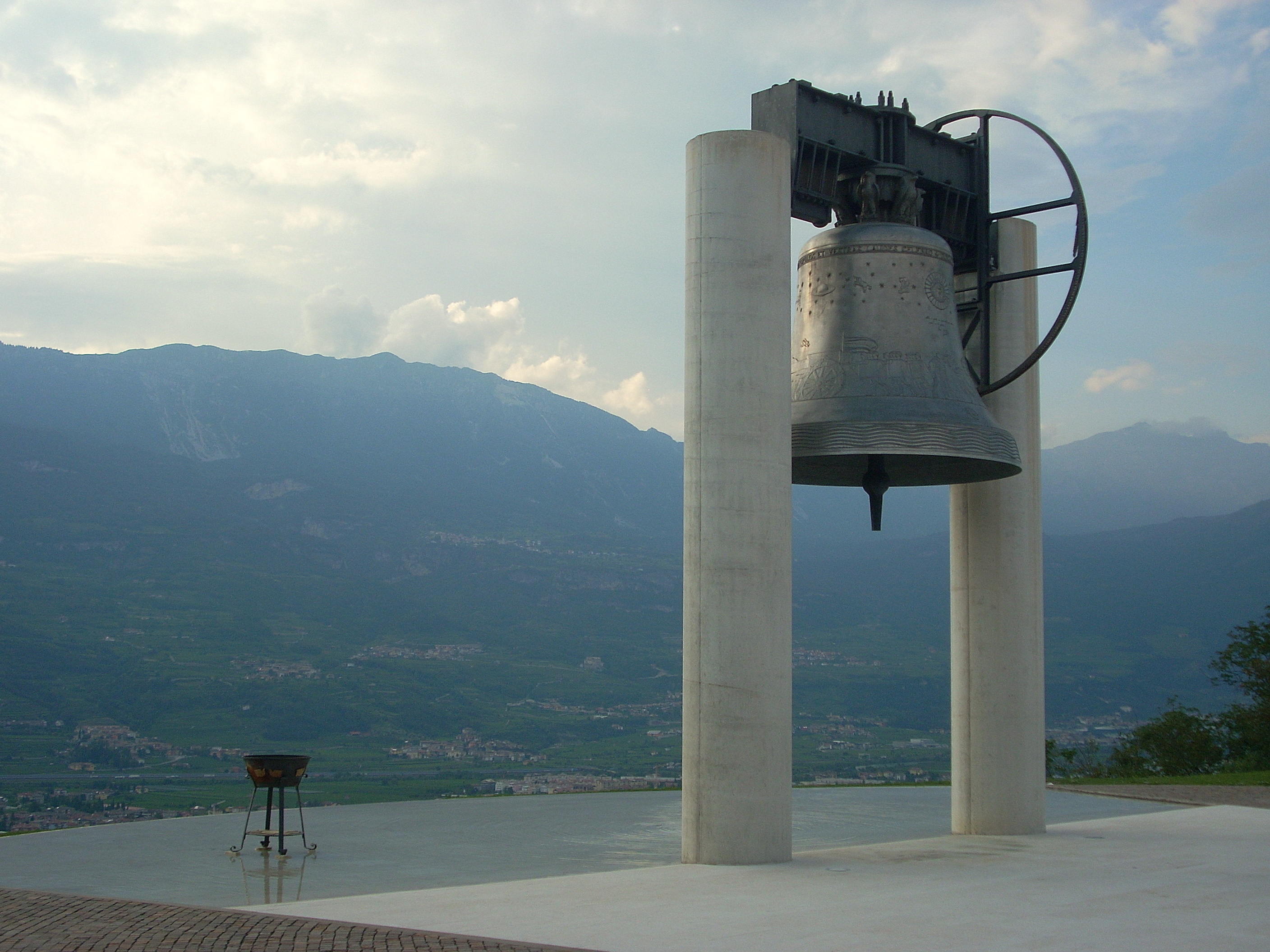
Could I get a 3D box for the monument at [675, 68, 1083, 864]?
[{"bbox_3d":[2.773,-0.254,18.746,5.770,8.720,3.500,7,-9,-43],"label":"monument"}]

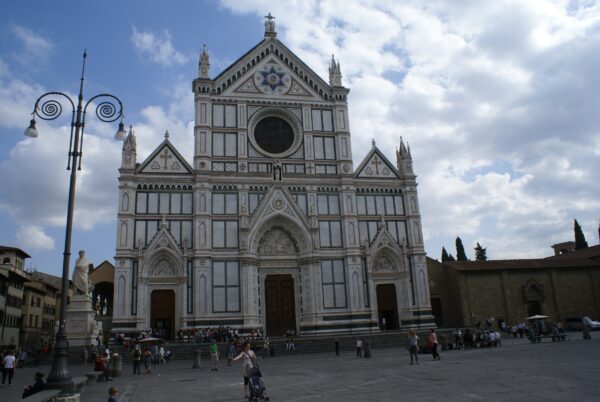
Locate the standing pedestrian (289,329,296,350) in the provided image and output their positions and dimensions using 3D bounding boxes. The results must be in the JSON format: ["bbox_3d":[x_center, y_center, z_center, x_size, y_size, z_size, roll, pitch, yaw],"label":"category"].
[{"bbox_3d":[-0.765,13.754,44.758,0.600,1.950,0.450,1,-16,-12],"label":"standing pedestrian"}]

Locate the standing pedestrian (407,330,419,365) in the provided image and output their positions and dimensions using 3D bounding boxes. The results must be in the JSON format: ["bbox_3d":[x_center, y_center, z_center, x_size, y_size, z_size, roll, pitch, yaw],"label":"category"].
[{"bbox_3d":[5.548,7.191,22.227,0.560,1.683,0.420,-5,-16,8],"label":"standing pedestrian"}]

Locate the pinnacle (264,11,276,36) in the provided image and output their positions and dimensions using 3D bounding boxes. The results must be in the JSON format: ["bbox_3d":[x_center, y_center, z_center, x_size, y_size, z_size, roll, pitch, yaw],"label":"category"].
[{"bbox_3d":[-4.471,-25.359,65.995,1.797,4.048,1.400,1,-17,-12],"label":"pinnacle"}]

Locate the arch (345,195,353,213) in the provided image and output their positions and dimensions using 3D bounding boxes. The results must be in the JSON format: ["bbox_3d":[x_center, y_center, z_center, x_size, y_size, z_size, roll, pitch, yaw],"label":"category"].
[{"bbox_3d":[6.436,0.418,59.295,0.824,2.359,0.300,1,-17,-12],"label":"arch"}]

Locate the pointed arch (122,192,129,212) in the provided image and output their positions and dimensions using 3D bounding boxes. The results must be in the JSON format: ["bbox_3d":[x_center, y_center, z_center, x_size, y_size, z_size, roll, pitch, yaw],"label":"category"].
[{"bbox_3d":[-22.187,0.153,57.540,0.754,2.585,0.150,1,-16,-12],"label":"pointed arch"}]

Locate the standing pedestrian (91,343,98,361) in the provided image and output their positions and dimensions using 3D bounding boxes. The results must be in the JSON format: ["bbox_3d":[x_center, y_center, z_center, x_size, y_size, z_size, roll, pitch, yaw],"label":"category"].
[{"bbox_3d":[-20.390,14.964,44.720,0.550,1.632,0.420,1,-16,-12],"label":"standing pedestrian"}]

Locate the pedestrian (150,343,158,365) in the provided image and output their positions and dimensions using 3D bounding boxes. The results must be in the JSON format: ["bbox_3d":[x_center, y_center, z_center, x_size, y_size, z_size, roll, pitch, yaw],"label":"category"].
[{"bbox_3d":[-11.383,11.963,35.310,0.580,1.750,0.420,1,-16,-12],"label":"pedestrian"}]

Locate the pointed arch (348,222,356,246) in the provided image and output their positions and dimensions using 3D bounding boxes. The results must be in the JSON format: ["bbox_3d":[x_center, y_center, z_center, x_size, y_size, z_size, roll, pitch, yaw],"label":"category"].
[{"bbox_3d":[6.702,4.173,57.865,0.860,3.150,0.300,1,-16,-12],"label":"pointed arch"}]

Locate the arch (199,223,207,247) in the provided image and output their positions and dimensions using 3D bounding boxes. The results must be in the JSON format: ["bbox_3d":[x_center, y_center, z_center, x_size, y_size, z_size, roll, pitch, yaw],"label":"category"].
[{"bbox_3d":[-11.594,3.940,53.817,0.850,3.100,0.300,1,-16,-12],"label":"arch"}]

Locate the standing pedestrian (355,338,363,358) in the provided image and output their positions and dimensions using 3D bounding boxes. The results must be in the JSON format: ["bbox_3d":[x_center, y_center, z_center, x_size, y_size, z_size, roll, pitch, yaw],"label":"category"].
[{"bbox_3d":[4.822,12.191,37.545,0.520,1.680,0.350,1,-17,-12],"label":"standing pedestrian"}]

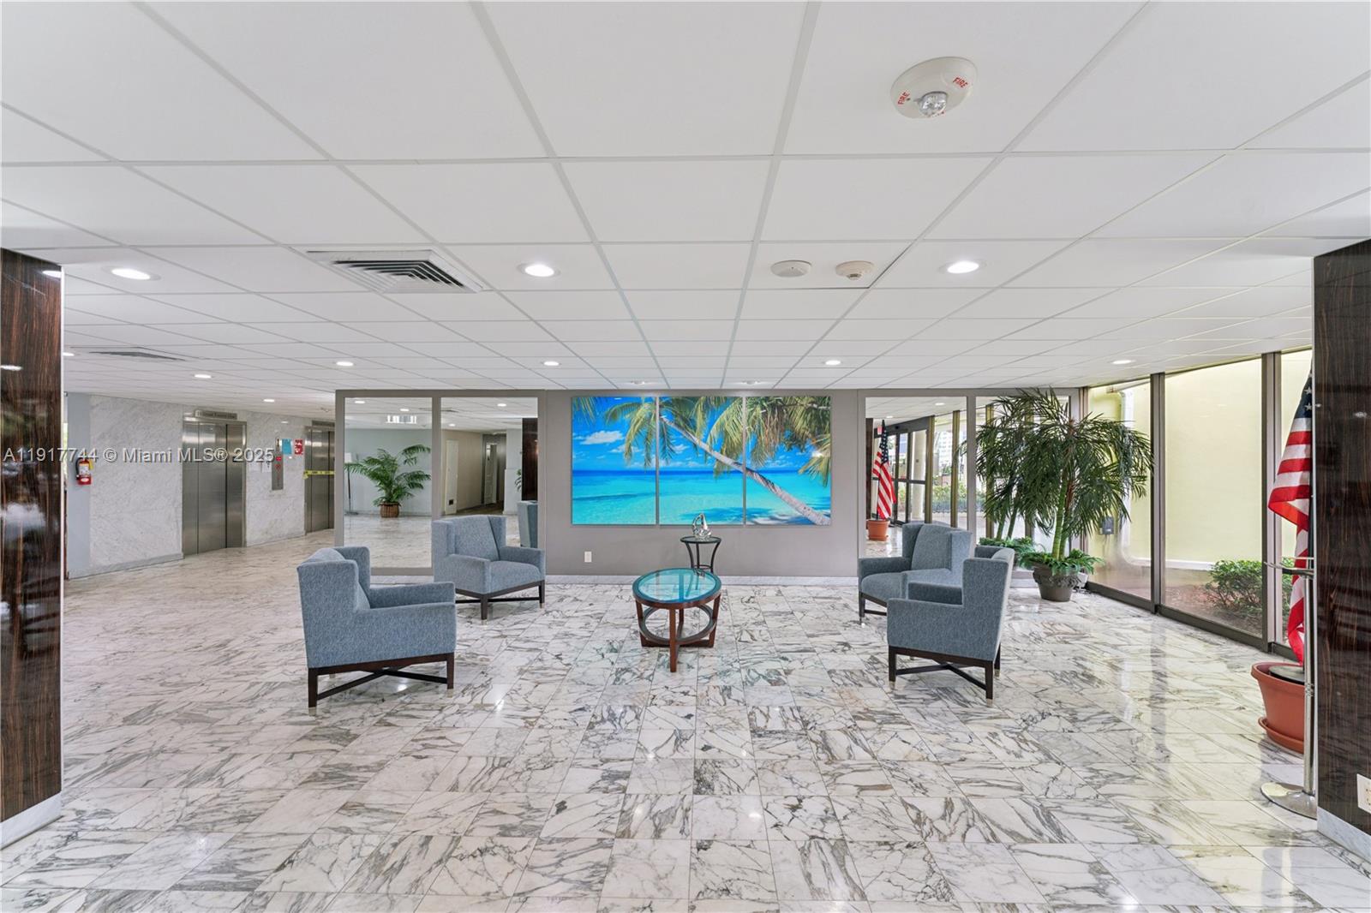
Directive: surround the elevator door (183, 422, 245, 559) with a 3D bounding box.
[{"bbox_3d":[-7.670,0.500,8.640,0.120,2.120,1.020,0,0,3],"label":"elevator door"}]

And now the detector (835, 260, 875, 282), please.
[{"bbox_3d":[0.736,-0.795,2.296,0.160,0.054,0.160,0,0,1],"label":"detector"}]

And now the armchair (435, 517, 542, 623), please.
[{"bbox_3d":[-1.964,1.095,5.321,0.730,0.930,0.680,0,0,32],"label":"armchair"}]

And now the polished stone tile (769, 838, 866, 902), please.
[{"bbox_3d":[0.491,1.568,2.019,0.312,0.015,0.295,0,0,1],"label":"polished stone tile"}]

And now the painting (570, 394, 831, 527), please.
[{"bbox_3d":[0.195,0.056,6.460,3.150,1.560,0.040,0,0,0],"label":"painting"}]

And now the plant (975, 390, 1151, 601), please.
[{"bbox_3d":[4.040,0.430,5.800,1.450,2.250,1.250,0,0,0],"label":"plant"}]

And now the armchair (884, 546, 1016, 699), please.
[{"bbox_3d":[1.834,1.095,3.648,0.730,0.930,0.680,0,0,33],"label":"armchair"}]

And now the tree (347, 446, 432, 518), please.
[{"bbox_3d":[-7.444,0.614,13.300,2.000,1.850,1.800,0,0,1],"label":"tree"}]

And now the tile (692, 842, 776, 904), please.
[{"bbox_3d":[0.177,1.568,2.022,0.316,0.015,0.293,0,0,1],"label":"tile"}]

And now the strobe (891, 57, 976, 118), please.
[{"bbox_3d":[0.544,-0.793,1.175,0.180,0.064,0.180,0,0,1],"label":"strobe"}]

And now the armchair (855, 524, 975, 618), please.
[{"bbox_3d":[2.038,1.095,4.752,0.730,0.930,0.680,0,0,-17],"label":"armchair"}]

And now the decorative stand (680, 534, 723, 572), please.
[{"bbox_3d":[0.190,1.245,6.030,0.470,0.630,0.470,0,0,0],"label":"decorative stand"}]

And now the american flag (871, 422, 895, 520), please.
[{"bbox_3d":[3.662,0.267,9.850,0.460,1.800,0.340,0,0,1],"label":"american flag"}]

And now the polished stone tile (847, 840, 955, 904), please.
[{"bbox_3d":[0.791,1.553,1.991,0.310,0.015,0.295,0,0,1],"label":"polished stone tile"}]

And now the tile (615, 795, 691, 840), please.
[{"bbox_3d":[-0.127,1.568,2.314,0.315,0.015,0.289,0,0,1],"label":"tile"}]

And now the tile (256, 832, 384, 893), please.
[{"bbox_3d":[-1.374,1.556,2.040,0.310,0.015,0.295,0,0,1],"label":"tile"}]

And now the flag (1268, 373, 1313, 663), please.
[{"bbox_3d":[3.620,0.290,3.090,0.440,1.830,0.320,0,0,0],"label":"flag"}]

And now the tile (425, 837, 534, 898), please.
[{"bbox_3d":[-0.755,1.555,2.021,0.310,0.015,0.295,0,0,1],"label":"tile"}]

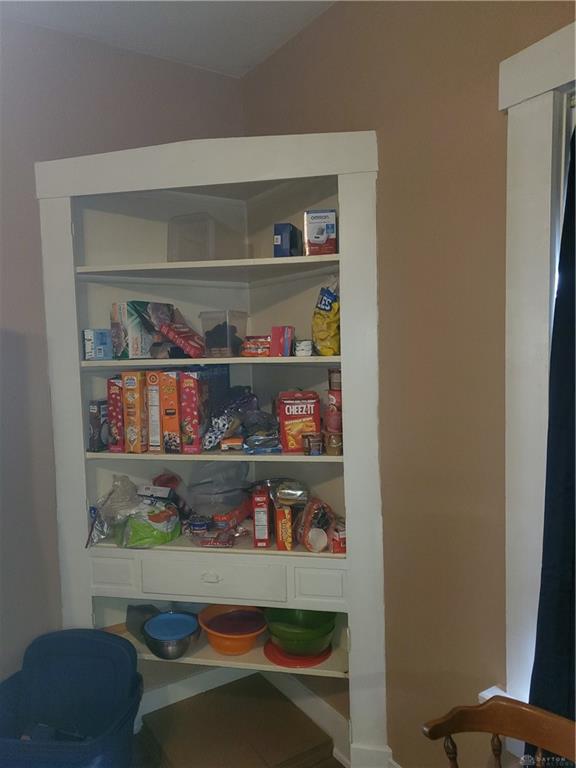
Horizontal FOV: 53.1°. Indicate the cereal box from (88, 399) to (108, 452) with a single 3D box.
[{"bbox_3d":[-0.743,0.166,2.353,0.048,0.205,0.130,0,5,24],"label":"cereal box"}]

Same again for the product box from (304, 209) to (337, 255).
[{"bbox_3d":[0.117,-0.541,2.096,0.106,0.162,0.090,-2,4,-6],"label":"product box"}]

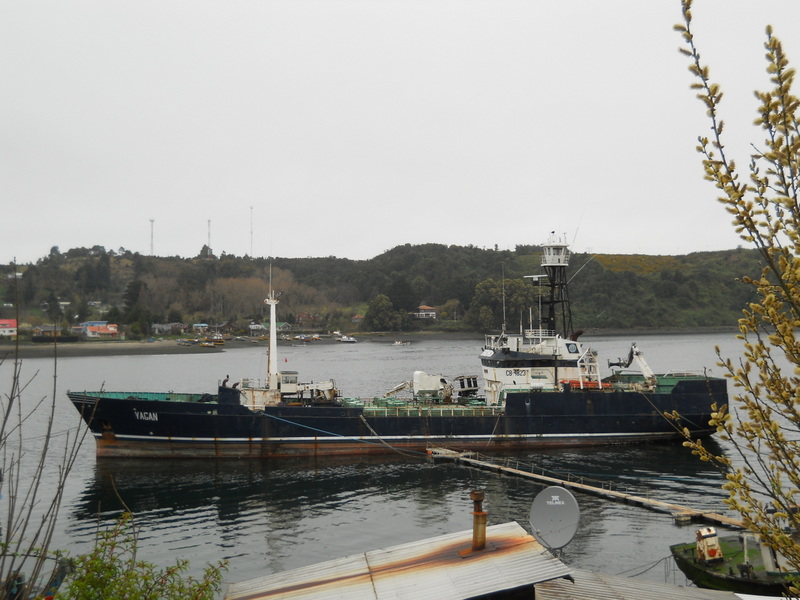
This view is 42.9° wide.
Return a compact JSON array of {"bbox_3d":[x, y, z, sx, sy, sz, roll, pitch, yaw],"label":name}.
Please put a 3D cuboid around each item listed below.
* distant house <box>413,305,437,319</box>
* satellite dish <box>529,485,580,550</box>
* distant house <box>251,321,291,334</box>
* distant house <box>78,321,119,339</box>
[{"bbox_3d":[12.800,5.900,530.000,11.500,6.900,9.000,0,-1,-3],"label":"distant house"},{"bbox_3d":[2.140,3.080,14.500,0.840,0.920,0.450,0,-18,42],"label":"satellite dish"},{"bbox_3d":[-59.200,12.400,465.000,15.000,5.600,8.500,0,-1,37],"label":"distant house"},{"bbox_3d":[-111.200,10.900,375.000,14.000,6.200,10.000,0,-1,-16],"label":"distant house"}]

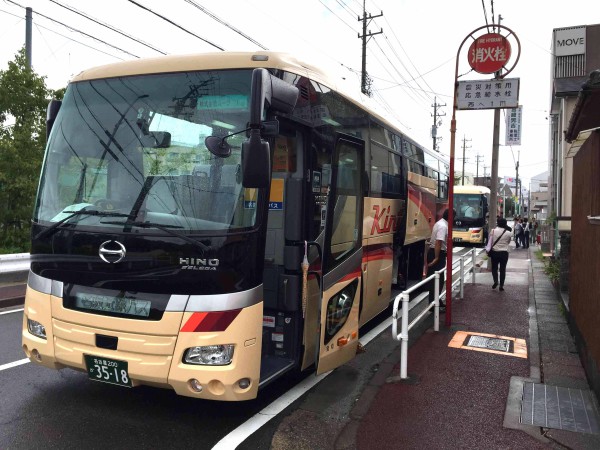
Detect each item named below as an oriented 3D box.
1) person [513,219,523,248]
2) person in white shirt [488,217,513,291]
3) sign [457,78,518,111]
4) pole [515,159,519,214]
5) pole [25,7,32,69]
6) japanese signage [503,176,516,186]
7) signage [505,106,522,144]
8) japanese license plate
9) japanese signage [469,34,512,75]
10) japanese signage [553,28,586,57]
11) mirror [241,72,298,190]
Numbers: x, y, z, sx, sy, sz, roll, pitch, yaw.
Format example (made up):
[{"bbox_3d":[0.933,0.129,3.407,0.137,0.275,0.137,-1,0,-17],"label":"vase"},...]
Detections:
[{"bbox_3d":[12.137,0.473,28.000,0.480,1.670,0.380,2,1,24],"label":"person"},{"bbox_3d":[4.346,0.632,10.950,0.530,1.580,0.380,2,1,24],"label":"person in white shirt"},{"bbox_3d":[2.589,-1.796,6.920,0.800,0.400,0.030,2,1,23],"label":"sign"},{"bbox_3d":[23.680,-3.000,55.000,0.260,8.200,0.260,2,1,24],"label":"pole"},{"bbox_3d":[-9.200,-3.190,17.000,0.200,8.400,0.200,1,1,0],"label":"pole"},{"bbox_3d":[24.321,-5.019,58.000,1.900,1.100,0.200,1,1,-18],"label":"japanese signage"},{"bbox_3d":[6.605,-3.062,15.500,0.450,1.200,0.070,2,1,24],"label":"signage"},{"bbox_3d":[-1.505,1.145,3.945,0.440,0.220,0.020,2,14,23],"label":"japanese license plate"},{"bbox_3d":[2.618,-2.356,6.930,0.570,0.570,0.025,2,1,23],"label":"japanese signage"},{"bbox_3d":[8.077,-5.475,15.000,0.770,0.820,0.080,2,1,24],"label":"japanese signage"},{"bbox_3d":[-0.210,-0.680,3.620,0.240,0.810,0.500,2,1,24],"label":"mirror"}]

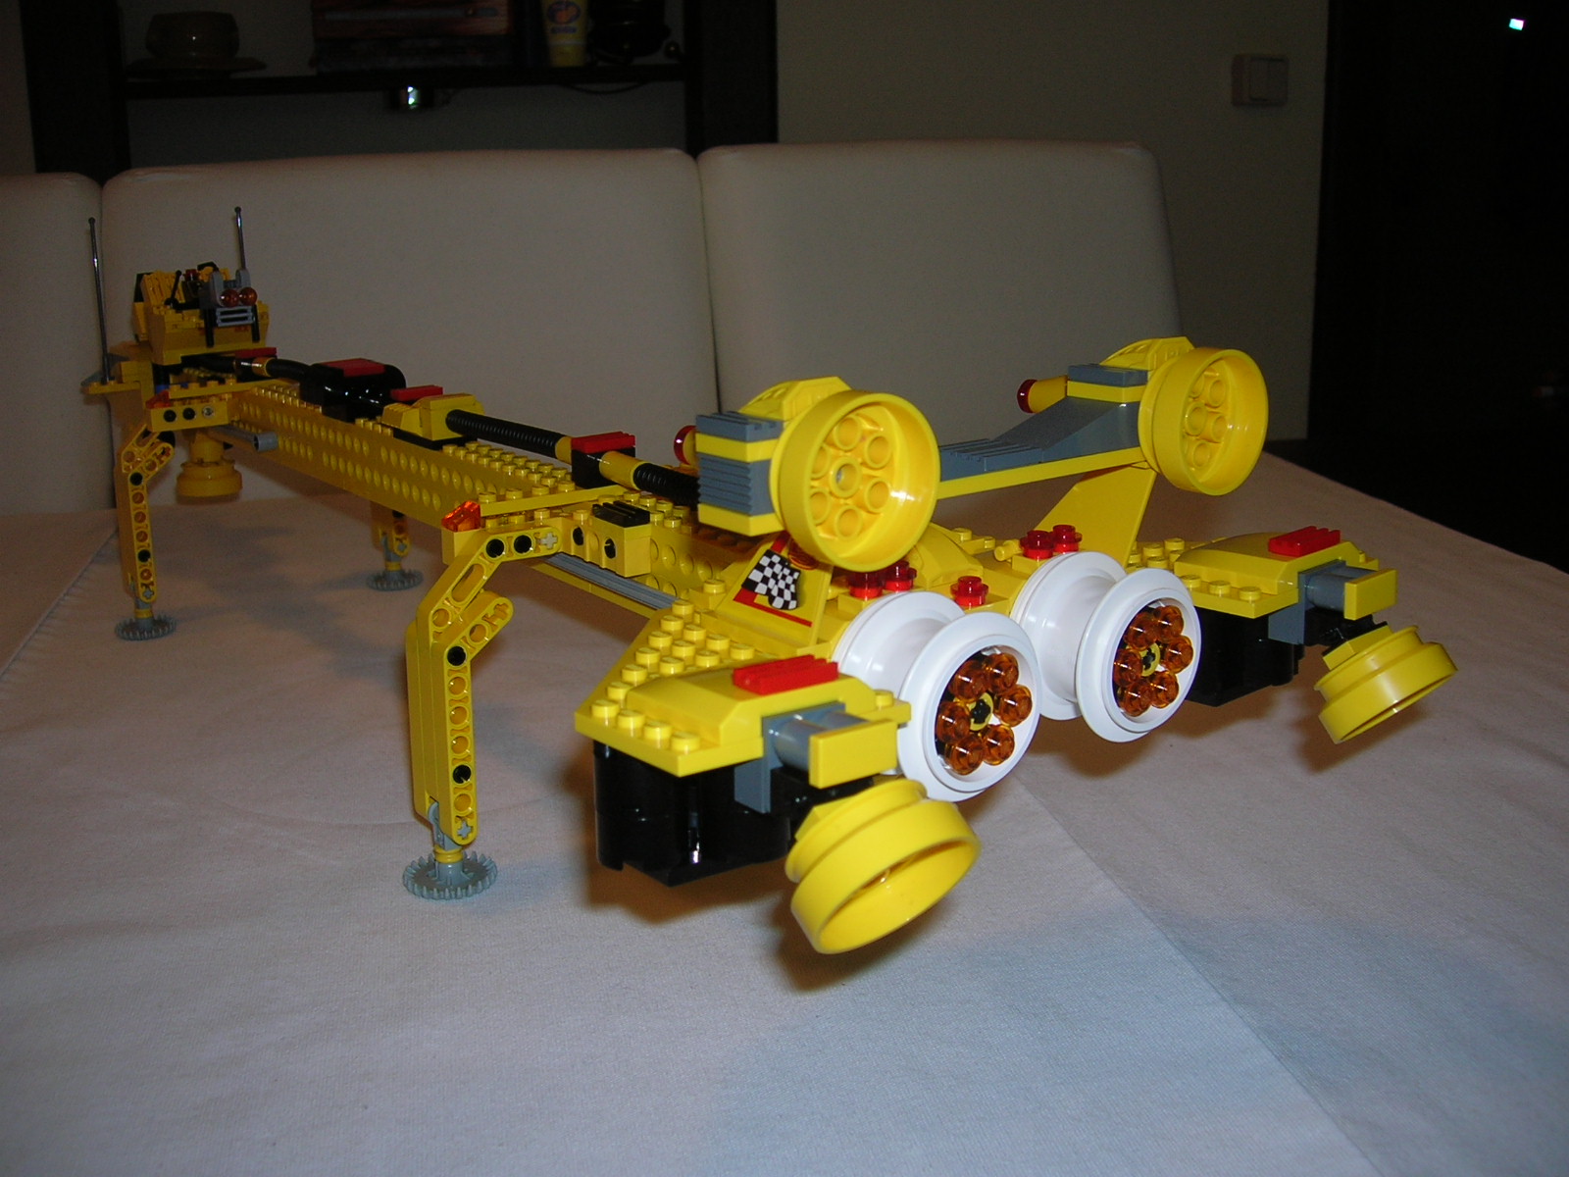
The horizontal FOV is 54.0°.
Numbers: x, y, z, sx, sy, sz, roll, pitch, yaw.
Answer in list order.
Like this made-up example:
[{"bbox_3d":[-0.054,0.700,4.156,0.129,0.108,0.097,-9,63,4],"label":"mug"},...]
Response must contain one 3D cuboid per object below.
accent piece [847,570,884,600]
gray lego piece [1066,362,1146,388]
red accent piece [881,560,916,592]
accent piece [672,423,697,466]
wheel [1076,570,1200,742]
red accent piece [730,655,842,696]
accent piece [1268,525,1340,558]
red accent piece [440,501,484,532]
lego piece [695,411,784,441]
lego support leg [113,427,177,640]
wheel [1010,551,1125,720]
[{"bbox_3d":[0.016,-0.001,0.302,0.008,0.005,0.008,-1,16,0],"label":"accent piece"},{"bbox_3d":[0.071,-0.046,0.336,0.008,0.003,0.016,-12,19,-35],"label":"gray lego piece"},{"bbox_3d":[0.023,-0.002,0.313,0.008,0.005,0.008,-2,14,0],"label":"red accent piece"},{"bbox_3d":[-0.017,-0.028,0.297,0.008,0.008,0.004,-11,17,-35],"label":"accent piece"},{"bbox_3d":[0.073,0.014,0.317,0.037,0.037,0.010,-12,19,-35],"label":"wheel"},{"bbox_3d":[0.000,0.014,0.258,0.016,0.003,0.008,-10,18,-36],"label":"red accent piece"},{"bbox_3d":[0.119,-0.011,0.352,0.016,0.003,0.008,-15,19,-35],"label":"accent piece"},{"bbox_3d":[-0.085,-0.018,0.406,0.008,0.006,0.008,-12,17,-36],"label":"red accent piece"},{"bbox_3d":[-0.008,-0.028,0.273,0.008,0.003,0.016,-12,17,-36],"label":"lego piece"},{"bbox_3d":[-0.273,-0.024,0.653,0.032,0.088,0.026,-12,19,-35],"label":"lego support leg"},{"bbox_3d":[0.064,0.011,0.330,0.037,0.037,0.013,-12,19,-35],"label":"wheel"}]

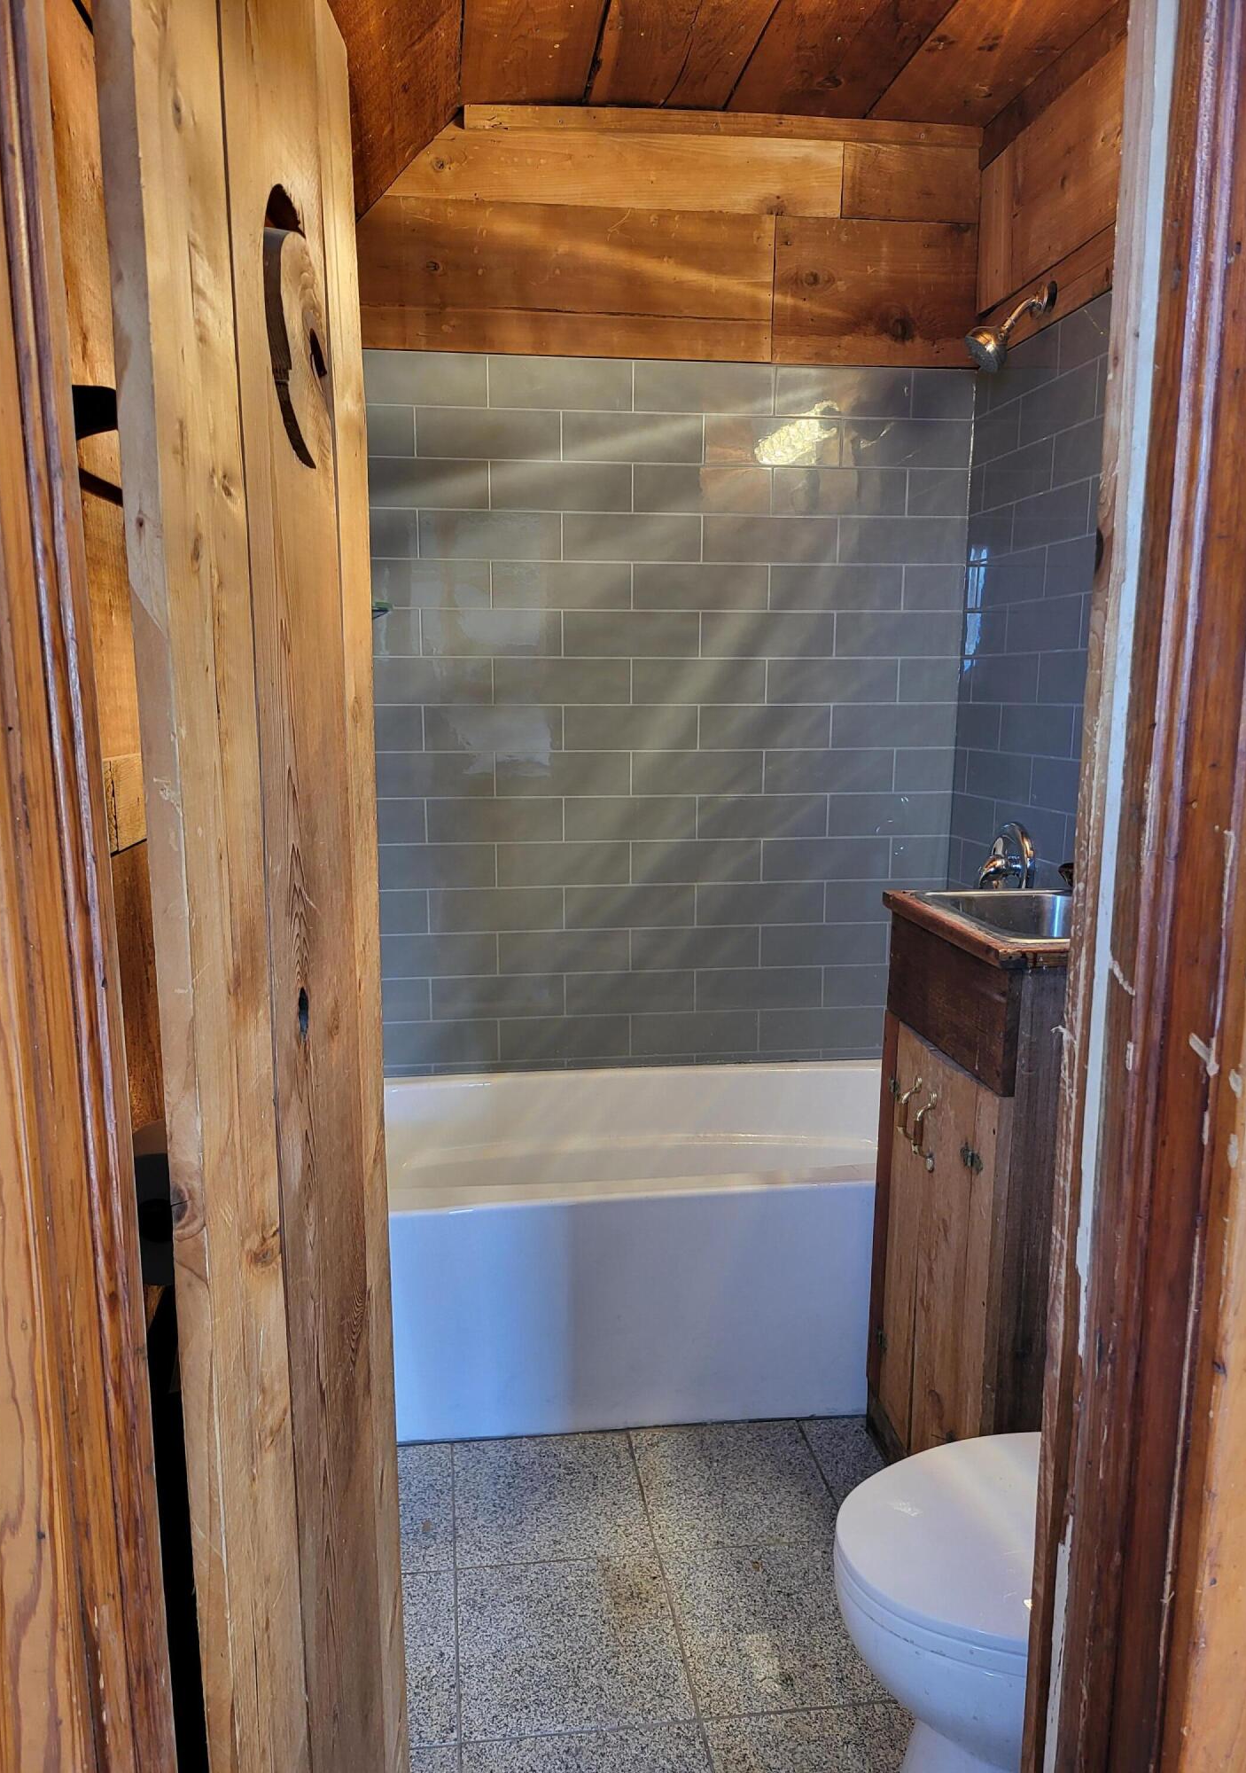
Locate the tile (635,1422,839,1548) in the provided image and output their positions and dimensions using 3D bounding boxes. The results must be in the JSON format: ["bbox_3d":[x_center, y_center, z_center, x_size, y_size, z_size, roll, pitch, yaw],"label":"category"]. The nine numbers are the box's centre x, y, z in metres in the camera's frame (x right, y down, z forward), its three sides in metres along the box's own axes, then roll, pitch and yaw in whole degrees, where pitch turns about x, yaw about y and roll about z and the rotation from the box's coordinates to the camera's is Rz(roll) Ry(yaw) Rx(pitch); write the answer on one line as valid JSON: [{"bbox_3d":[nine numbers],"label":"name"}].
[{"bbox_3d":[0.185,0.999,2.050,0.304,0.009,0.304,0,10,-8],"label":"tile"}]

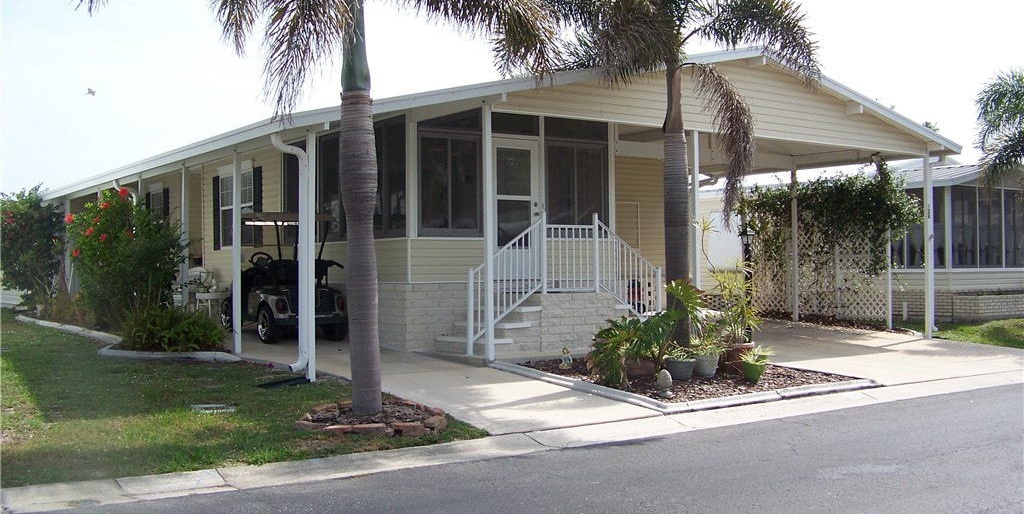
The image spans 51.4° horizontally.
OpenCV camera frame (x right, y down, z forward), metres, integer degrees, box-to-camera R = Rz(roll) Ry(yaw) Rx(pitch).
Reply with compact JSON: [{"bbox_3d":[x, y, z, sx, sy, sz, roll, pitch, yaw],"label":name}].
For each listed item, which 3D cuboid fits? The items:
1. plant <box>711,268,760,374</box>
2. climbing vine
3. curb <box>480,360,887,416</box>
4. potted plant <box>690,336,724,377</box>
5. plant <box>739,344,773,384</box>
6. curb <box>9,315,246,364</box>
[{"bbox_3d":[2.570,0.730,12.250,0.600,1.220,0.600,-1,-1,11],"label":"plant"},{"bbox_3d":[6.250,-0.780,21.200,0.800,2.200,4.000,0,-1,-36],"label":"climbing vine"},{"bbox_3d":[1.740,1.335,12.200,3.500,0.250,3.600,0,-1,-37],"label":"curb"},{"bbox_3d":[2.180,1.110,11.900,0.390,0.470,0.390,-1,-1,11],"label":"potted plant"},{"bbox_3d":[2.630,1.165,11.550,0.380,0.410,0.380,-1,-1,11],"label":"plant"},{"bbox_3d":[-6.600,1.200,16.700,1.250,0.300,9.500,0,-1,-36],"label":"curb"}]

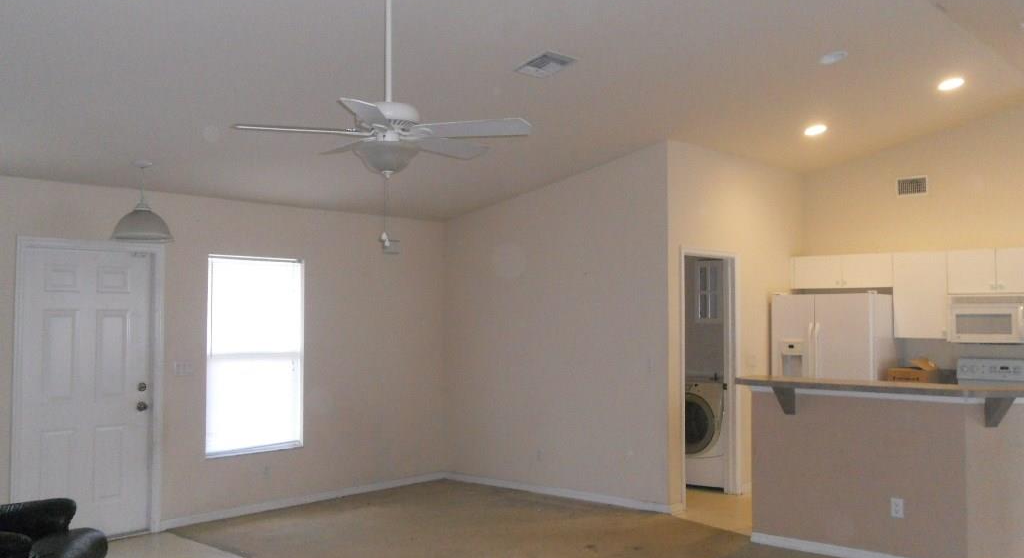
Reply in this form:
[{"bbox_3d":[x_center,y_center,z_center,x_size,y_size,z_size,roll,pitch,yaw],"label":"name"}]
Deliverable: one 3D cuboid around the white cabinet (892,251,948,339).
[{"bbox_3d":[3.652,0.147,8.339,0.453,0.751,0.321,-2,-3,42],"label":"white cabinet"}]

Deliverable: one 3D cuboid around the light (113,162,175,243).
[{"bbox_3d":[-2.473,-0.517,6.326,0.421,0.521,0.421,-2,-3,42],"label":"light"}]

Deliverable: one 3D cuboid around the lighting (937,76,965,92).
[{"bbox_3d":[3.326,-1.468,7.172,0.200,0.030,0.200,-17,-13,41],"label":"lighting"}]

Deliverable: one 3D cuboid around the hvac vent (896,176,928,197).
[{"bbox_3d":[3.633,-0.846,8.598,0.281,0.175,0.030,-2,-3,42],"label":"hvac vent"}]

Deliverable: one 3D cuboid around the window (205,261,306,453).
[{"bbox_3d":[-2.065,0.609,7.604,0.100,1.543,0.882,-2,-3,42],"label":"window"}]

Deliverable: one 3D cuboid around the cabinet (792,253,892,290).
[{"bbox_3d":[3.124,-0.062,8.824,0.957,0.313,0.321,-2,-3,42],"label":"cabinet"}]

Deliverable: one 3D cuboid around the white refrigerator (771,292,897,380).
[{"bbox_3d":[2.951,1.017,8.521,0.902,1.748,0.822,-2,-3,42],"label":"white refrigerator"}]

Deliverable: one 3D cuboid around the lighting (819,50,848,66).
[{"bbox_3d":[2.120,-1.451,6.242,0.200,0.030,0.200,-17,-13,41],"label":"lighting"}]

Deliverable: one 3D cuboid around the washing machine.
[{"bbox_3d":[1.846,1.425,8.929,0.687,0.972,0.761,-2,-3,42],"label":"washing machine"}]

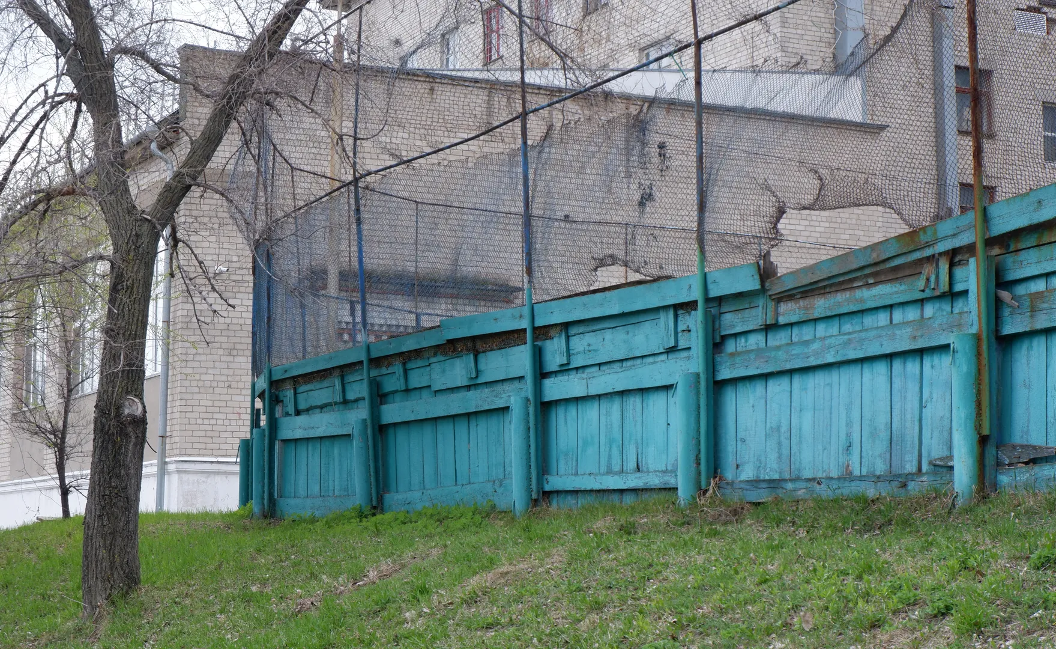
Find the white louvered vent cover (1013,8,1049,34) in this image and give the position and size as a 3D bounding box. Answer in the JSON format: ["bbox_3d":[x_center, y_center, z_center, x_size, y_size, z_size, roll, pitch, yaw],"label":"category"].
[{"bbox_3d":[12.961,-7.768,47.150,1.100,0.550,0.100,3,-7,-27],"label":"white louvered vent cover"}]

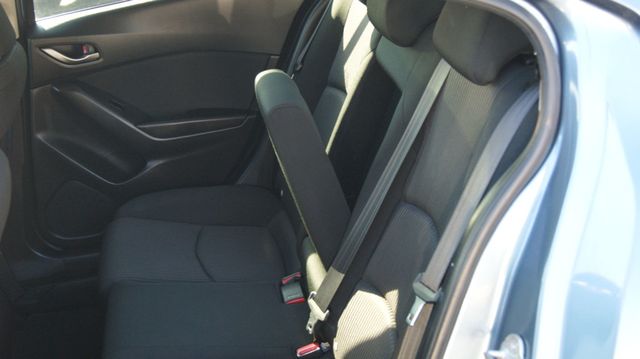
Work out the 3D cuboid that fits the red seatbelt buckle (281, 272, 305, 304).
[{"bbox_3d":[-0.067,0.269,1.880,0.051,0.046,0.078,-3,23,-7],"label":"red seatbelt buckle"}]

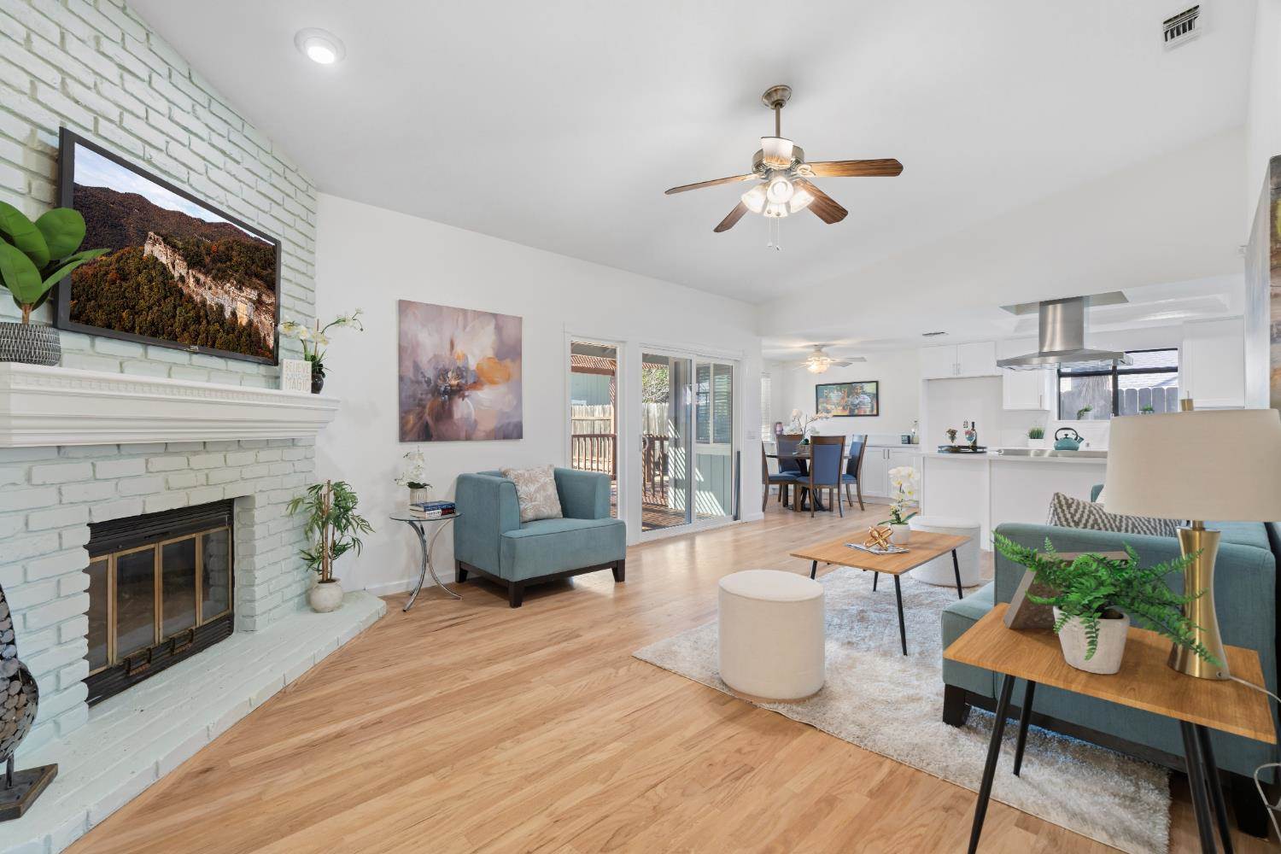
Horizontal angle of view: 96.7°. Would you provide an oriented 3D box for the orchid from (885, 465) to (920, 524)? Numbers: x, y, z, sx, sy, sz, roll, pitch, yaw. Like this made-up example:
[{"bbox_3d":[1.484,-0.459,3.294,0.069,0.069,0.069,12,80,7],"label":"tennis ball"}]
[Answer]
[{"bbox_3d":[1.592,0.415,3.470,0.220,0.360,0.200,0,0,0],"label":"orchid"}]

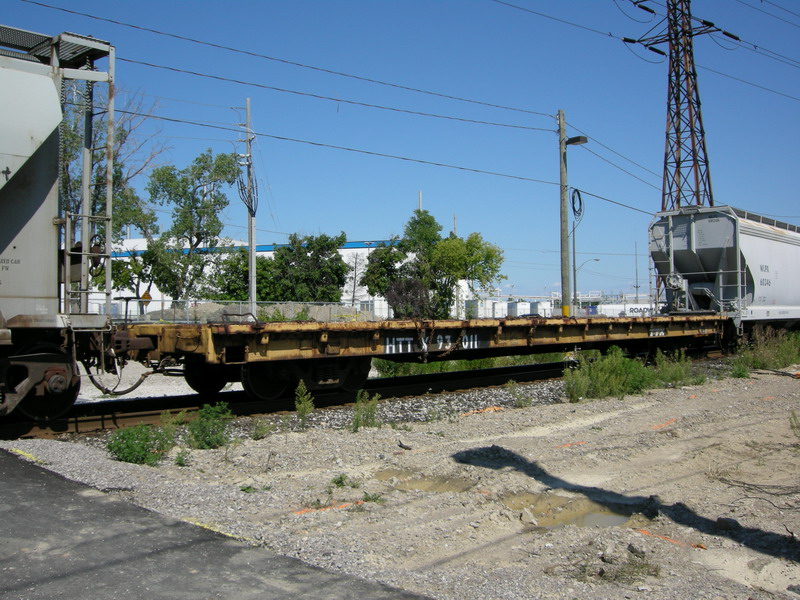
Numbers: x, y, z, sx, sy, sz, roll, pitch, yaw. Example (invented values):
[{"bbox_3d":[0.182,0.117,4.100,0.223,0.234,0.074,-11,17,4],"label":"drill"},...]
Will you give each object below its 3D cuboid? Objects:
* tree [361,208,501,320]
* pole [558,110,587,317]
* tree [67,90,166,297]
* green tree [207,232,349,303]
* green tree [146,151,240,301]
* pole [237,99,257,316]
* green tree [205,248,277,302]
[{"bbox_3d":[2.171,-1.606,53.920,9.216,8.407,8.000,-1,-1,0],"label":"tree"},{"bbox_3d":[6.196,-2.448,30.415,1.026,9.000,0.500,-1,-1,11],"label":"pole"},{"bbox_3d":[-19.503,-5.790,56.835,7.399,17.404,7.500,-1,-1,0],"label":"tree"},{"bbox_3d":[-10.736,-1.405,72.914,12.459,9.037,9.500,-1,-1,0],"label":"green tree"},{"bbox_3d":[-15.503,-4.166,61.865,7.154,14.251,7.000,-1,-1,0],"label":"green tree"},{"bbox_3d":[-8.016,-4.065,43.875,1.058,13.186,0.600,-1,-1,0],"label":"pole"},{"bbox_3d":[-13.406,-0.623,69.930,6.058,7.422,6.000,-1,-1,0],"label":"green tree"}]

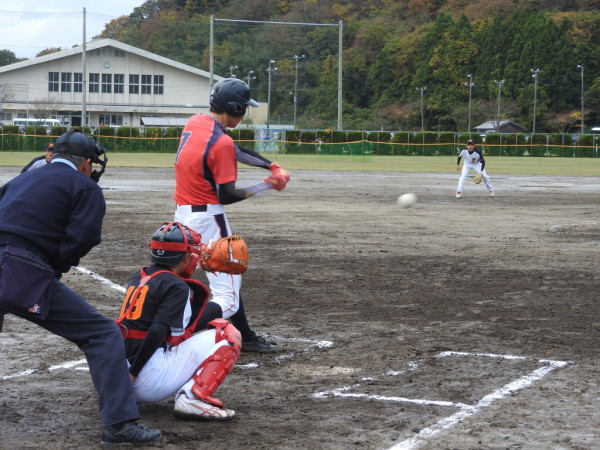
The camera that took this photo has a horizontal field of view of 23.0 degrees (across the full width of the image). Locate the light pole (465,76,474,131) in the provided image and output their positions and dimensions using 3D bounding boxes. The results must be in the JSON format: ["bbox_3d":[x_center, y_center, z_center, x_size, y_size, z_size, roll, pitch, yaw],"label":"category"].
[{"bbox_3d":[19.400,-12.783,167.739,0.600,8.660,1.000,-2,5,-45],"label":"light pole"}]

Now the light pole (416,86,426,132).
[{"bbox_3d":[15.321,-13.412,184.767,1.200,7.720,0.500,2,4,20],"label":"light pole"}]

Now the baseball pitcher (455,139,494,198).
[{"bbox_3d":[4.133,-1.368,34.758,0.950,1.400,0.650,1,3,6],"label":"baseball pitcher"}]

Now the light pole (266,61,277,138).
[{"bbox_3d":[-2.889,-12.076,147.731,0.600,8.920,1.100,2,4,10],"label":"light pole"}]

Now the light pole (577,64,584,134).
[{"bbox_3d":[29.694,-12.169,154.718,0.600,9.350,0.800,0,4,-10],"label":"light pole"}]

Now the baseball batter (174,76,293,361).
[{"bbox_3d":[-0.426,-0.045,8.868,0.900,1.730,0.780,-1,4,-28],"label":"baseball batter"}]

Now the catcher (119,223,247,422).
[{"bbox_3d":[-0.557,0.441,7.342,0.800,0.940,0.750,-2,5,-40],"label":"catcher"}]

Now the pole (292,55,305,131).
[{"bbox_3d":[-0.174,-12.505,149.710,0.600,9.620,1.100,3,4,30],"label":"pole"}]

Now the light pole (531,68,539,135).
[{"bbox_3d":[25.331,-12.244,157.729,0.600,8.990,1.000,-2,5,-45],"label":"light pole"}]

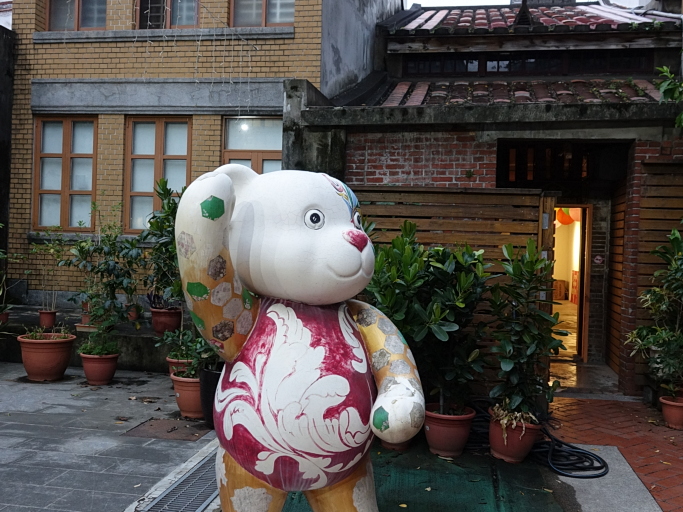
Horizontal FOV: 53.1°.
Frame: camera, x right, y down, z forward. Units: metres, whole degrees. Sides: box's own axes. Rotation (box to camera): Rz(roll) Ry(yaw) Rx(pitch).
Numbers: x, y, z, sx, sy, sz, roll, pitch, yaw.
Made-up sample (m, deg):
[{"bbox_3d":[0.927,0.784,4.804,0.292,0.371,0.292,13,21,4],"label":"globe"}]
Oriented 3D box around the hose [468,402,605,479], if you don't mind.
[{"bbox_3d":[1.333,1.300,4.938,0.950,0.260,1.000,2,0,9],"label":"hose"}]

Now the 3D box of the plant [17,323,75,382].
[{"bbox_3d":[-2.988,0.959,6.927,0.600,0.540,0.600,2,0,9],"label":"plant"}]

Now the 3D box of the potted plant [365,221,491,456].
[{"bbox_3d":[0.624,0.568,4.953,0.880,1.670,0.800,2,0,9],"label":"potted plant"}]

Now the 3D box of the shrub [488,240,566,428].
[{"bbox_3d":[1.252,0.527,4.594,0.523,1.255,0.504,2,-1,9],"label":"shrub"}]

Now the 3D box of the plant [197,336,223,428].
[{"bbox_3d":[-0.931,0.938,5.129,0.344,0.652,0.332,2,-1,9],"label":"plant"}]

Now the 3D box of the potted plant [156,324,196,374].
[{"bbox_3d":[-1.494,0.977,6.456,0.460,0.630,0.460,2,0,9],"label":"potted plant"}]

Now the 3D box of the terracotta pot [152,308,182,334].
[{"bbox_3d":[-1.880,0.697,7.346,0.335,0.277,0.335,2,-1,0],"label":"terracotta pot"}]

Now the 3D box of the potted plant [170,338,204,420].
[{"bbox_3d":[-1.218,1.002,5.657,0.410,0.620,0.410,2,0,9],"label":"potted plant"}]

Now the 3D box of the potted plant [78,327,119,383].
[{"bbox_3d":[-2.354,0.958,6.641,0.406,0.541,0.400,2,-1,9],"label":"potted plant"}]

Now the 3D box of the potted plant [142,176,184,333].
[{"bbox_3d":[-1.892,-0.005,7.380,0.566,1.673,0.541,2,-1,9],"label":"potted plant"}]

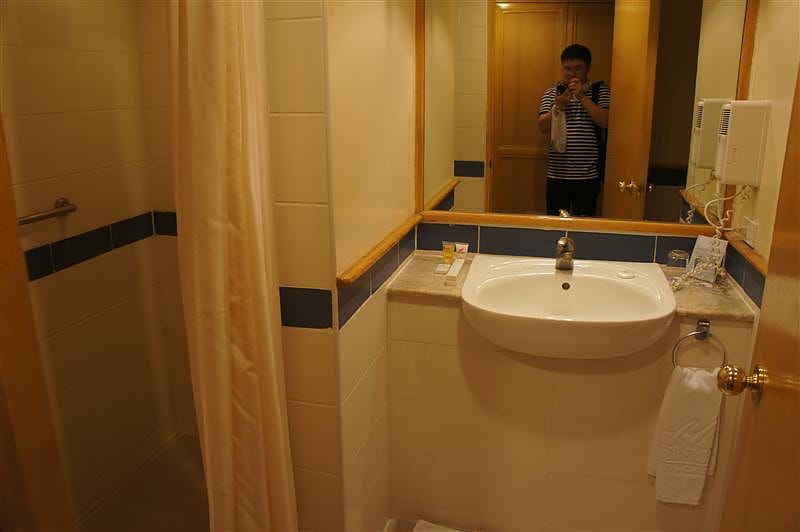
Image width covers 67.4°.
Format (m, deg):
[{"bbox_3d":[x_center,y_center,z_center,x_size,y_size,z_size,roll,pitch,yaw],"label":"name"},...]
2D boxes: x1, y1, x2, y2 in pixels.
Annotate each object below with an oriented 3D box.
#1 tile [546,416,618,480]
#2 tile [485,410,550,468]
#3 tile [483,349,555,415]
[{"bbox_3d":[0.559,0.556,1.855,0.190,0.200,0.014,3,16,14],"label":"tile"},{"bbox_3d":[0.376,0.545,1.900,0.190,0.200,0.014,3,16,14],"label":"tile"},{"bbox_3d":[0.366,0.350,1.829,0.200,0.200,0.012,3,17,14],"label":"tile"}]

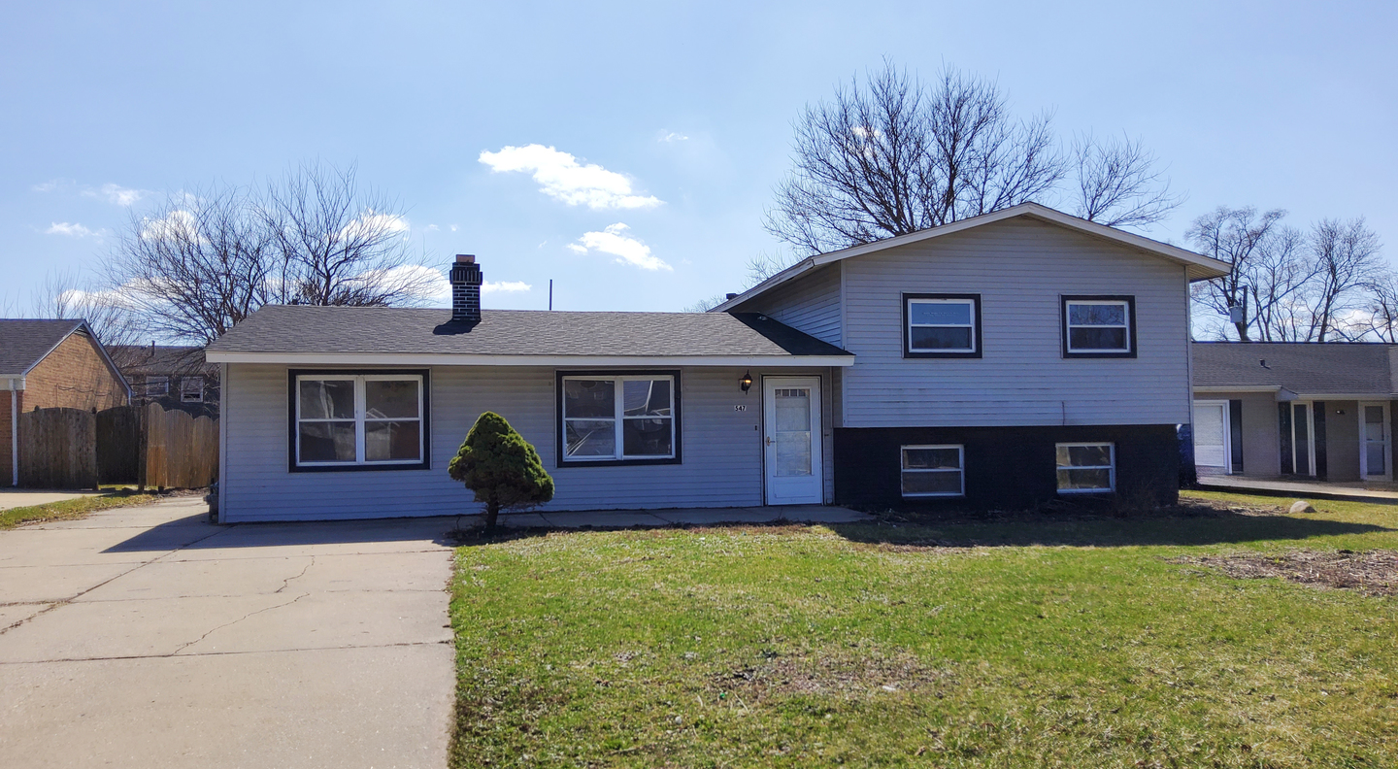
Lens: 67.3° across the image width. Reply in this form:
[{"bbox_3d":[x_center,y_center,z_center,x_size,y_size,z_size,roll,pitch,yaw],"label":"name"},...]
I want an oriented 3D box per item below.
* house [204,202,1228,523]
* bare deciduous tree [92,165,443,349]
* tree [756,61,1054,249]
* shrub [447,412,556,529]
[{"bbox_3d":[0.079,-0.188,20.530,16.040,4.940,9.770,0,-3,-13],"label":"house"},{"bbox_3d":[-13.707,-2.080,33.724,11.030,10.180,10.000,0,-3,-13],"label":"bare deciduous tree"},{"bbox_3d":[7.226,-3.979,34.634,9.940,13.510,9.800,0,-3,-13],"label":"tree"},{"bbox_3d":[-2.641,1.148,14.027,1.400,1.570,1.350,0,-3,-13],"label":"shrub"}]

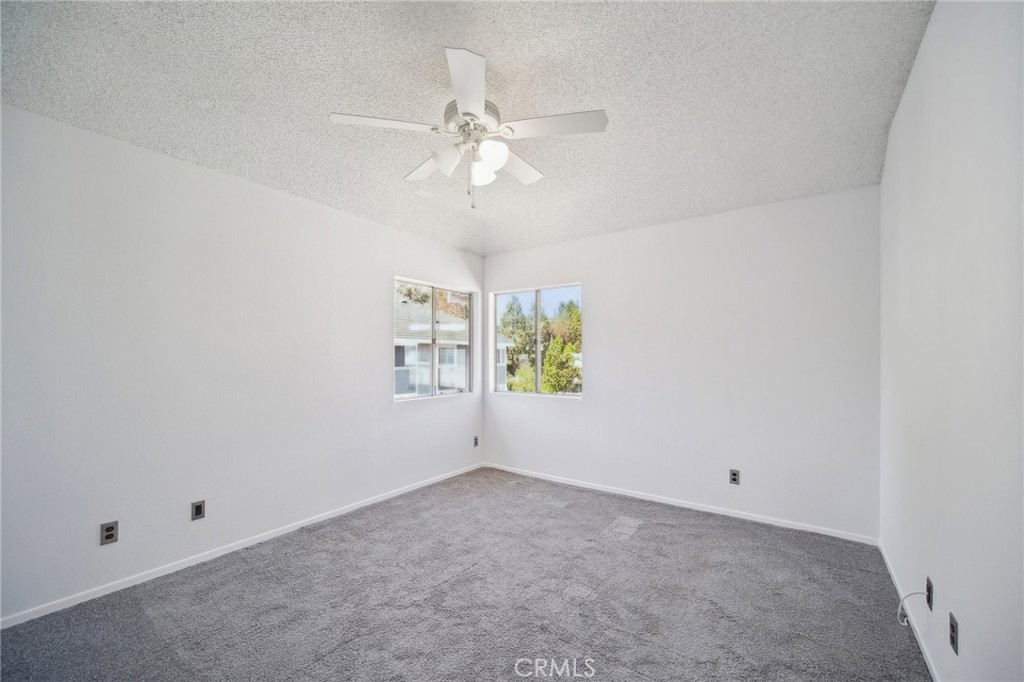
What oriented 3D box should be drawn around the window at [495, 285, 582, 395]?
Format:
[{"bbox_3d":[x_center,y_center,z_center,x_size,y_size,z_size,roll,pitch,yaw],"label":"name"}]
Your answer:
[{"bbox_3d":[0.268,-0.002,4.517,1.162,1.167,0.080,0,-1,36],"label":"window"}]

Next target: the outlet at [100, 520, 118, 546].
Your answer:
[{"bbox_3d":[-2.304,1.101,2.280,0.010,0.116,0.072,0,-1,36],"label":"outlet"}]

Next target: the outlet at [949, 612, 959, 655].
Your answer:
[{"bbox_3d":[1.589,1.051,1.430,0.010,0.116,0.072,0,-1,36],"label":"outlet"}]

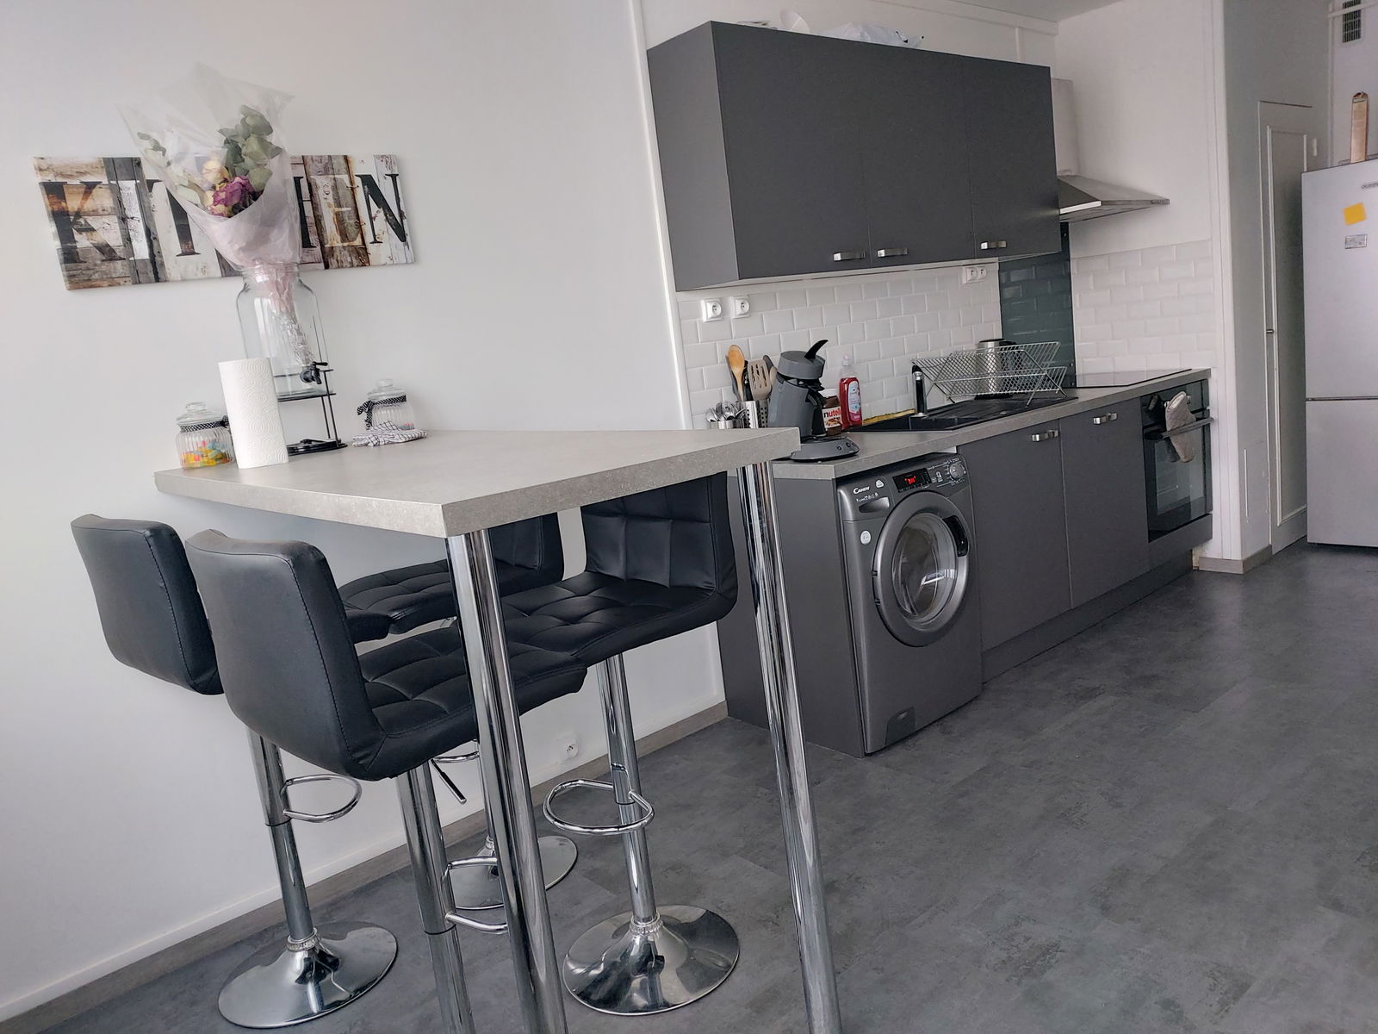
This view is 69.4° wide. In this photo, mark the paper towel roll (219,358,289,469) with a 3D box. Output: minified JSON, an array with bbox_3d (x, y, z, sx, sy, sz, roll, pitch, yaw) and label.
[{"bbox_3d":[-0.917,-0.222,2.097,0.104,0.222,0.104,-15,13,-38],"label":"paper towel roll"}]

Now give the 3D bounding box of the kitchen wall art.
[{"bbox_3d":[-1.031,-0.699,2.322,0.795,0.270,0.020,-17,14,-38],"label":"kitchen wall art"}]

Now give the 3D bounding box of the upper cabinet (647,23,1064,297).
[{"bbox_3d":[0.702,-1.263,3.591,1.800,0.728,0.307,-15,13,-38],"label":"upper cabinet"}]

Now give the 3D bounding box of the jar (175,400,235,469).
[{"bbox_3d":[-1.110,-0.187,2.263,0.120,0.146,0.120,-15,13,-38],"label":"jar"}]

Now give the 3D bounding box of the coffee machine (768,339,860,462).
[{"bbox_3d":[0.355,-0.363,3.093,0.212,0.350,0.315,-15,13,-38],"label":"coffee machine"}]

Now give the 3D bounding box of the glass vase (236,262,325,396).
[{"bbox_3d":[-0.922,-0.428,2.272,0.180,0.295,0.205,-15,13,-38],"label":"glass vase"}]

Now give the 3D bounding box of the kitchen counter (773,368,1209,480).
[{"bbox_3d":[1.143,-0.389,3.814,2.418,0.040,0.619,-15,13,-38],"label":"kitchen counter"}]

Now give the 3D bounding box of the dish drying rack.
[{"bbox_3d":[1.203,-0.551,3.940,0.286,0.219,0.473,-15,13,-38],"label":"dish drying rack"}]

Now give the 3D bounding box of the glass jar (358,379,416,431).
[{"bbox_3d":[-0.732,-0.272,2.463,0.115,0.145,0.115,-7,10,1],"label":"glass jar"}]

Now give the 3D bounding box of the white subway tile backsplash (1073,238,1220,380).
[{"bbox_3d":[2.041,-0.925,4.500,0.018,0.552,0.635,-15,13,-38],"label":"white subway tile backsplash"}]

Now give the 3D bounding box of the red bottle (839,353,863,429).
[{"bbox_3d":[0.598,-0.451,3.681,0.079,0.261,0.049,-15,13,-38],"label":"red bottle"}]

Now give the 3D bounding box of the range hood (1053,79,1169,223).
[{"bbox_3d":[1.642,-1.557,4.191,0.590,0.560,0.470,-15,13,-38],"label":"range hood"}]

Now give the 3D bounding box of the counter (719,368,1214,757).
[{"bbox_3d":[1.194,0.026,3.850,2.420,0.892,0.610,-15,13,-38],"label":"counter"}]

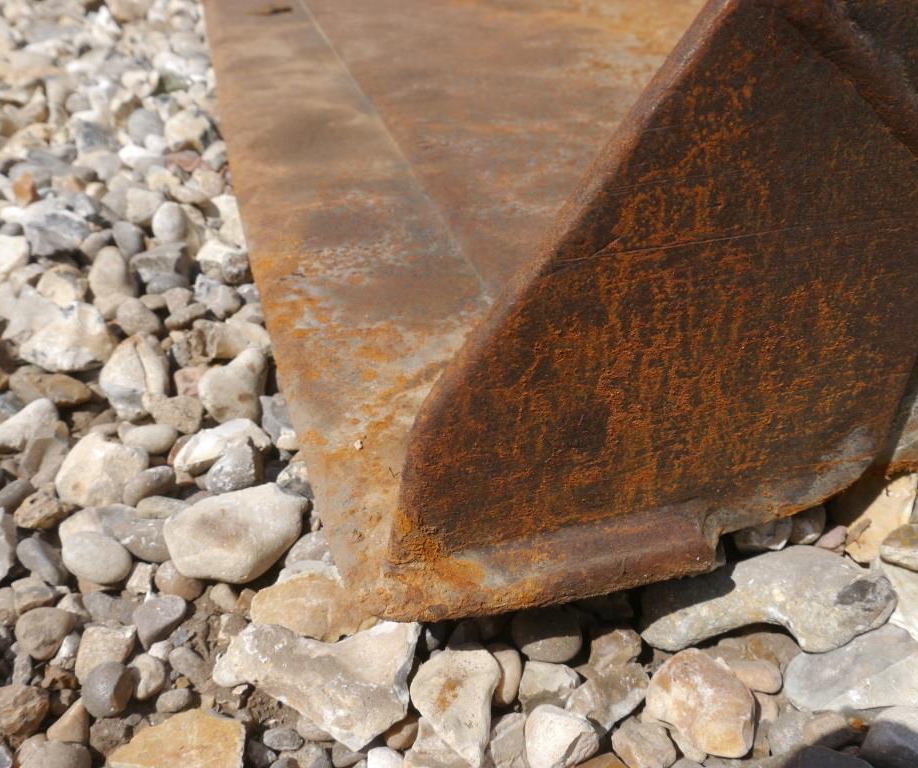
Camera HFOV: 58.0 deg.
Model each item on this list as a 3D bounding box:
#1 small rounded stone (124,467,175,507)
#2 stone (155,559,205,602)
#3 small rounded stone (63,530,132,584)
[{"bbox_3d":[-0.235,0.078,0.630,0.041,0.023,0.024,-26,46,-29],"label":"small rounded stone"},{"bbox_3d":[-0.193,0.135,0.572,0.035,0.026,0.029,0,39,0],"label":"stone"},{"bbox_3d":[-0.251,0.120,0.574,0.046,0.028,0.043,-10,40,-12],"label":"small rounded stone"}]

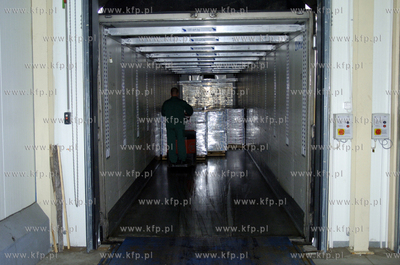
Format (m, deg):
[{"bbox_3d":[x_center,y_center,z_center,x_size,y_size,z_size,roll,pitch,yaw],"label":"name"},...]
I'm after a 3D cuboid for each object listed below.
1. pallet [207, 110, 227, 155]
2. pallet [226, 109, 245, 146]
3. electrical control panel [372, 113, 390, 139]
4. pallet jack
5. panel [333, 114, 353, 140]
[{"bbox_3d":[0.475,0.005,11.620,0.590,1.260,0.800,0,5,1],"label":"pallet"},{"bbox_3d":[1.150,-0.140,13.150,0.590,1.270,0.800,0,5,1],"label":"pallet"},{"bbox_3d":[2.066,-0.073,4.595,0.190,0.285,0.115,0,3,1],"label":"electrical control panel"},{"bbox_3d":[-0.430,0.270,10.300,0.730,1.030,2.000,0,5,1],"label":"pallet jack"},{"bbox_3d":[1.654,-0.073,4.605,0.190,0.285,0.115,0,3,1],"label":"panel"}]

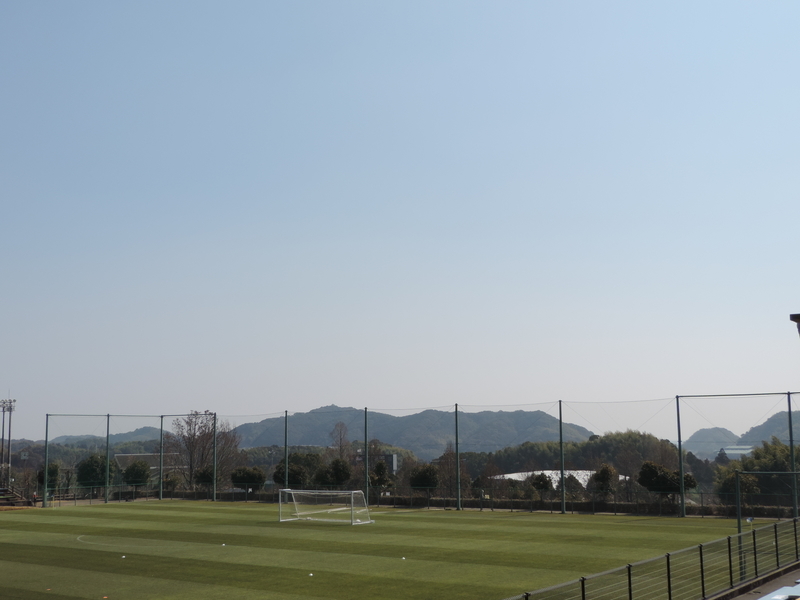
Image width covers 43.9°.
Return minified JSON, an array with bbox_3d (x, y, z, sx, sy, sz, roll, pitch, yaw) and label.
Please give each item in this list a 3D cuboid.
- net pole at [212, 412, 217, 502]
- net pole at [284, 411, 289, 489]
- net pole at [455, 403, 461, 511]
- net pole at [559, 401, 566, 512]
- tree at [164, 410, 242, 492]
[{"bbox_3d":[-20.528,17.368,110.114,0.300,9.710,0.300,-6,-10,35],"label":"net pole"},{"bbox_3d":[-11.898,16.410,104.109,0.300,9.710,0.300,-6,-10,35],"label":"net pole"},{"bbox_3d":[5.362,14.495,92.097,0.300,9.710,0.300,-6,-10,35],"label":"net pole"},{"bbox_3d":[13.991,13.537,86.091,0.300,9.710,0.300,-6,-10,35],"label":"net pole"},{"bbox_3d":[-24.172,18.790,122.232,9.890,10.340,9.200,1,-8,-11],"label":"tree"}]

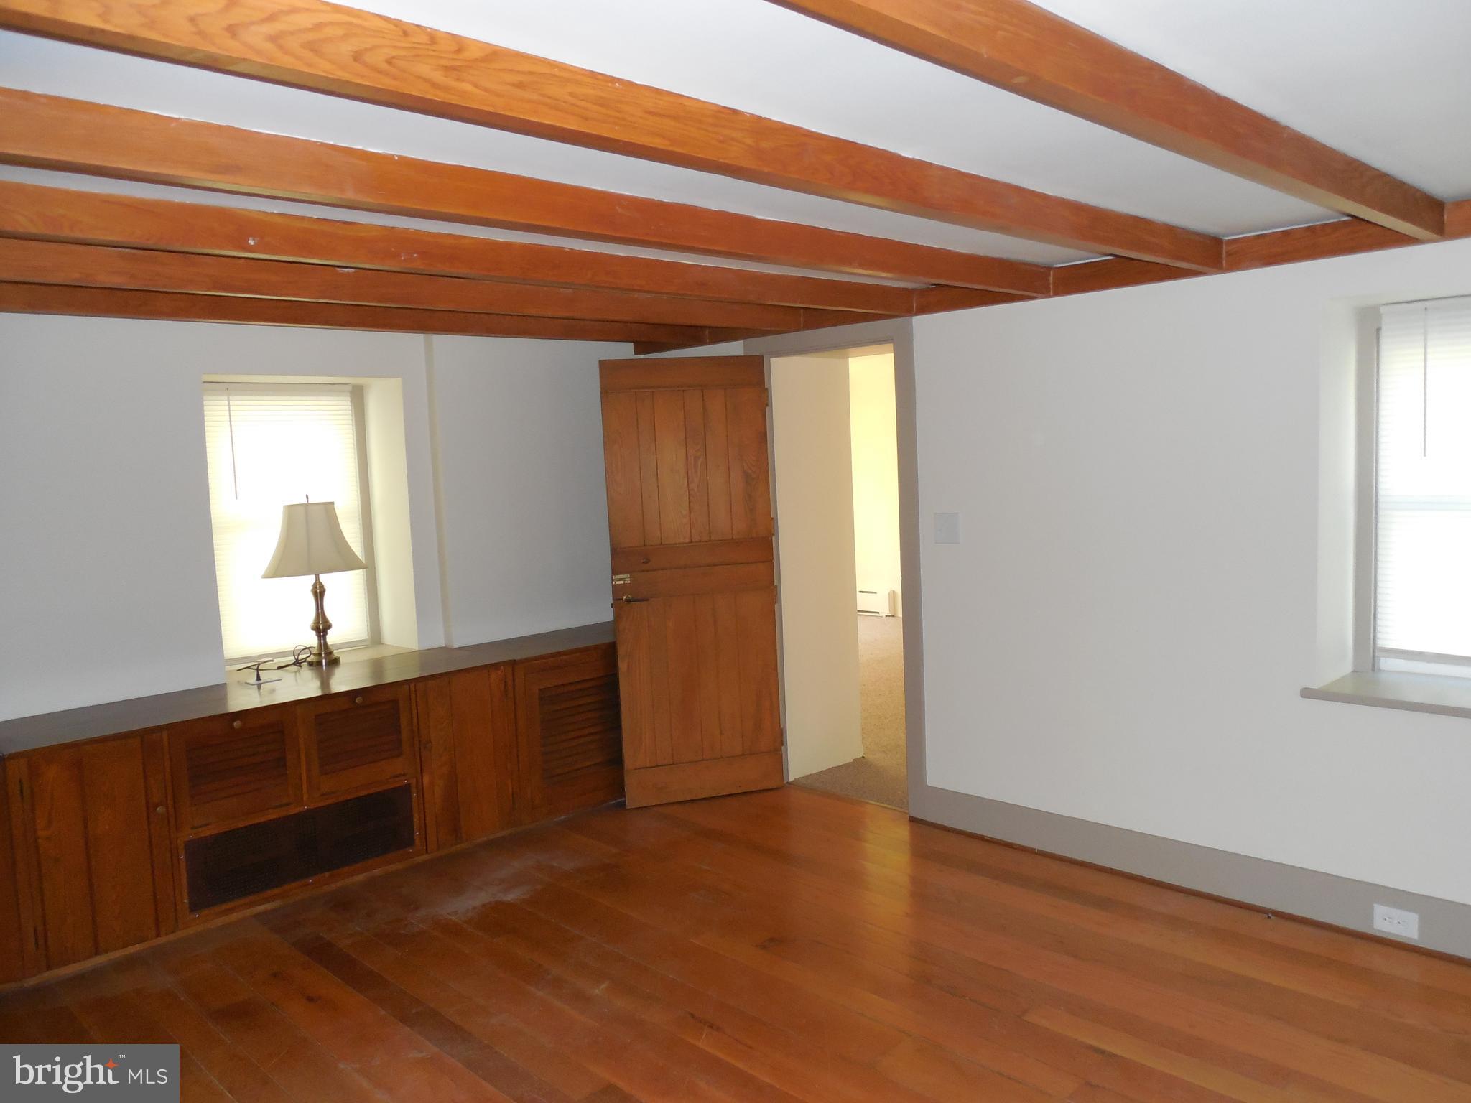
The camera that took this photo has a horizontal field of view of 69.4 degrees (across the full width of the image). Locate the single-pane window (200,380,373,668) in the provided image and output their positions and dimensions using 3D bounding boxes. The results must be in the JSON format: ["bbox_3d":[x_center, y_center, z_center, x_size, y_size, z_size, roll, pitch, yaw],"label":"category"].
[{"bbox_3d":[-2.080,-0.140,4.927,0.710,1.260,0.090,-7,7,-43],"label":"single-pane window"}]

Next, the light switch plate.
[{"bbox_3d":[0.833,-0.091,4.173,0.116,0.118,0.012,3,7,45],"label":"light switch plate"}]

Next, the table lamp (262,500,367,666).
[{"bbox_3d":[-1.857,0.131,4.720,0.465,0.745,0.465,-7,7,-43],"label":"table lamp"}]

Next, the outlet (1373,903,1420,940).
[{"bbox_3d":[1.969,1.104,3.164,0.117,0.074,0.012,3,7,45],"label":"outlet"}]

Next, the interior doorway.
[{"bbox_3d":[0.485,0.123,4.651,0.704,1.973,0.160,3,7,45],"label":"interior doorway"}]

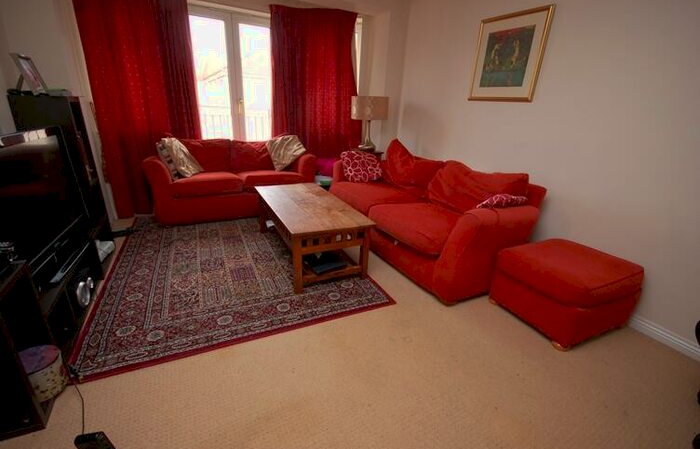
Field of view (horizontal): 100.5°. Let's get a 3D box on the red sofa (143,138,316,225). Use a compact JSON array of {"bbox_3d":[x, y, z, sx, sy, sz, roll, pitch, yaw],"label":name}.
[{"bbox_3d":[-1.320,-0.582,3.433,1.660,0.810,0.880,-6,23,-22],"label":"red sofa"}]

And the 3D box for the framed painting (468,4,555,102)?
[{"bbox_3d":[1.250,-1.335,2.354,0.030,0.620,0.620,-8,24,-26],"label":"framed painting"}]

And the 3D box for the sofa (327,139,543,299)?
[{"bbox_3d":[0.646,-0.226,2.772,0.940,0.840,1.970,-8,24,-26],"label":"sofa"}]

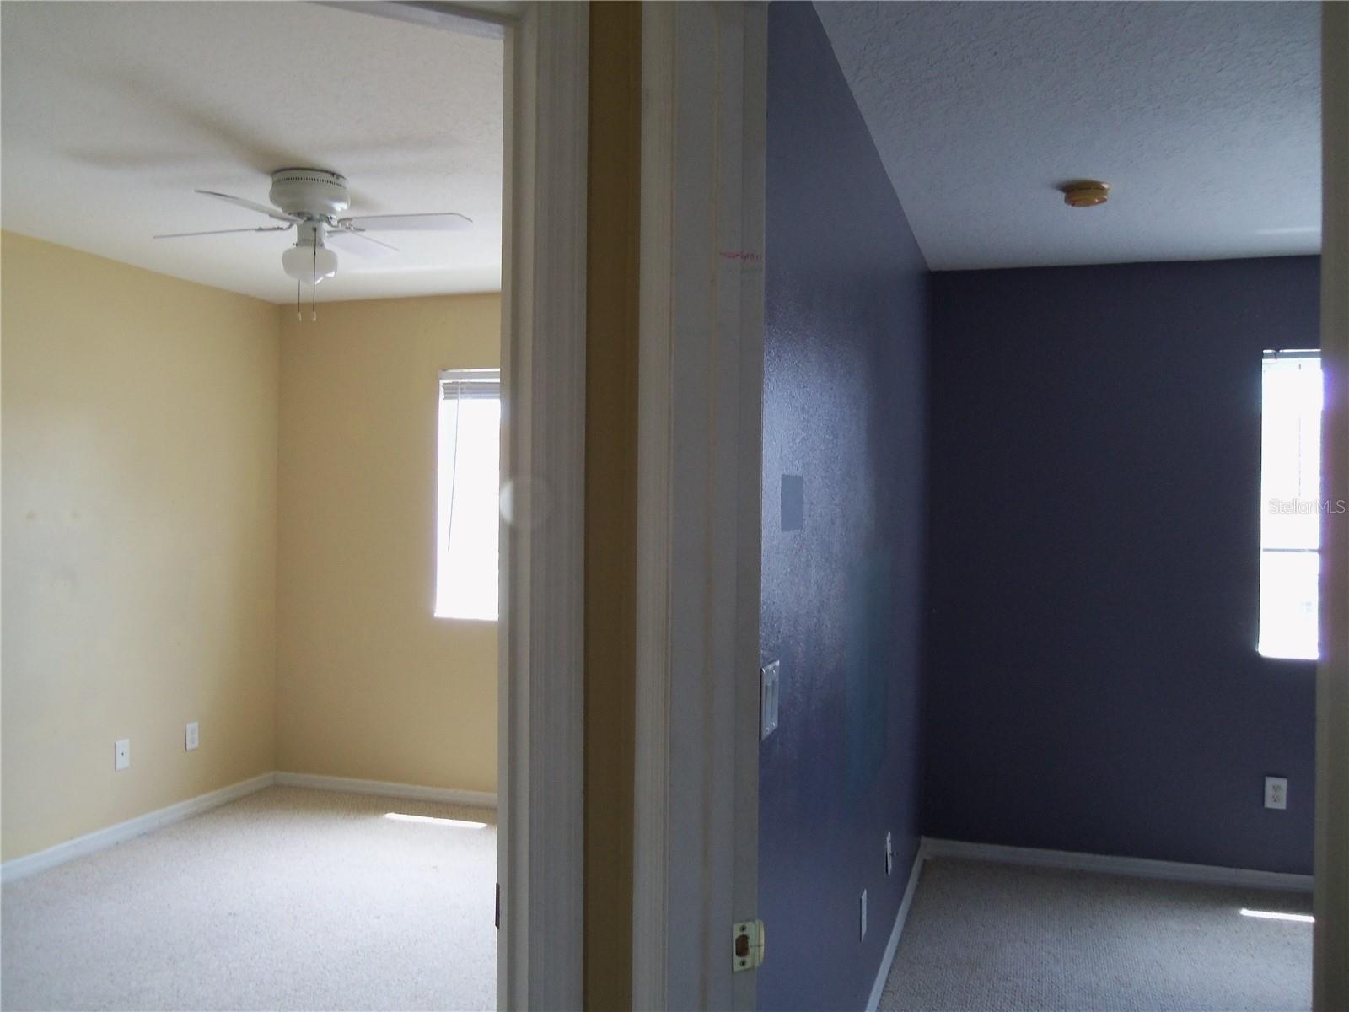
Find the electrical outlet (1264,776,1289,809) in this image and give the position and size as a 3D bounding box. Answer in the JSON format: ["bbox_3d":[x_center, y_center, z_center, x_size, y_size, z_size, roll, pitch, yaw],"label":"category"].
[{"bbox_3d":[2.268,1.082,4.111,0.071,0.116,0.010,1,0,18],"label":"electrical outlet"}]

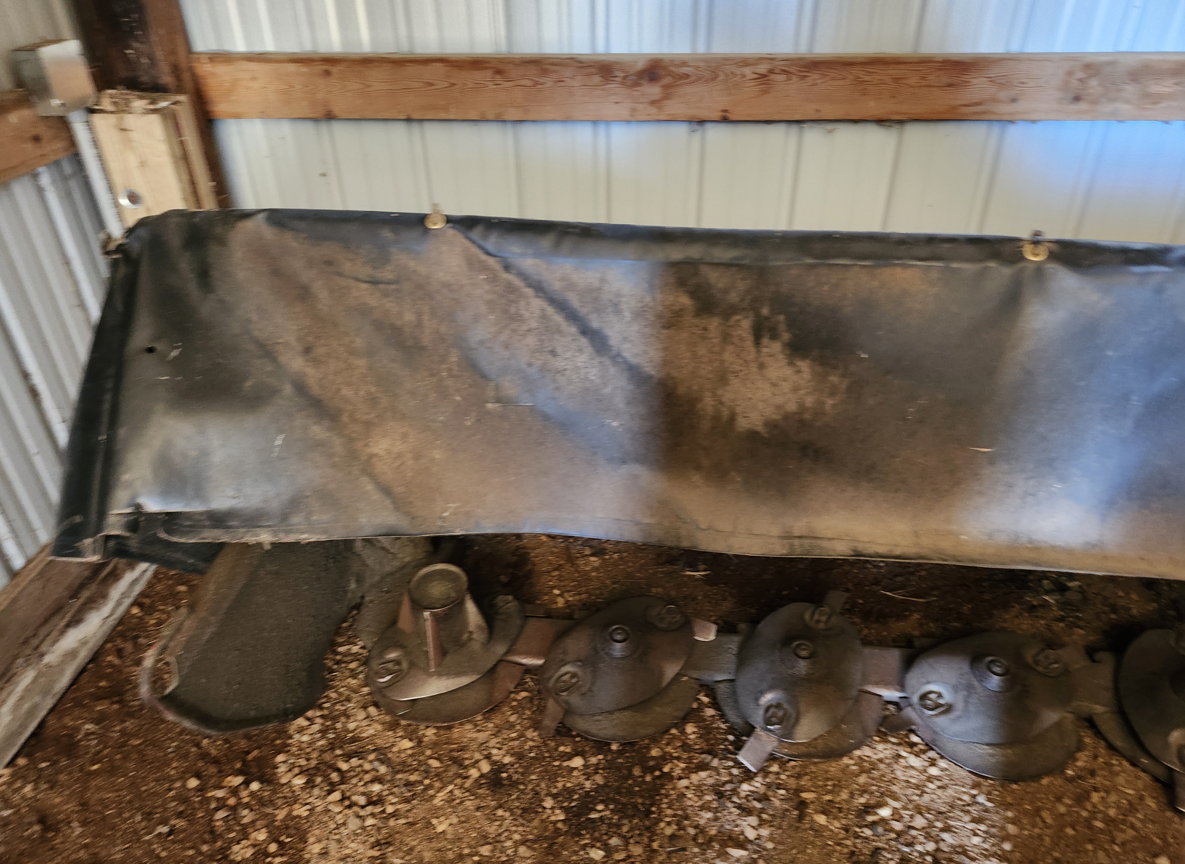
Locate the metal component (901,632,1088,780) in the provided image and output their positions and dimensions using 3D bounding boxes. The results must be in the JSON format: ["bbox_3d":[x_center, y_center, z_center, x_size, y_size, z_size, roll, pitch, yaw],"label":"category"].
[{"bbox_3d":[0.806,0.525,1.579,0.340,0.120,0.335,3,33,7],"label":"metal component"}]

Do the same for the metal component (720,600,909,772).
[{"bbox_3d":[0.432,0.496,1.634,0.320,0.120,0.385,3,33,7],"label":"metal component"}]

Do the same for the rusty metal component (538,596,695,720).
[{"bbox_3d":[0.063,0.474,1.679,0.335,0.120,0.345,3,33,7],"label":"rusty metal component"}]

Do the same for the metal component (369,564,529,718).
[{"bbox_3d":[-0.312,0.428,1.676,0.330,0.205,0.340,3,33,7],"label":"metal component"}]

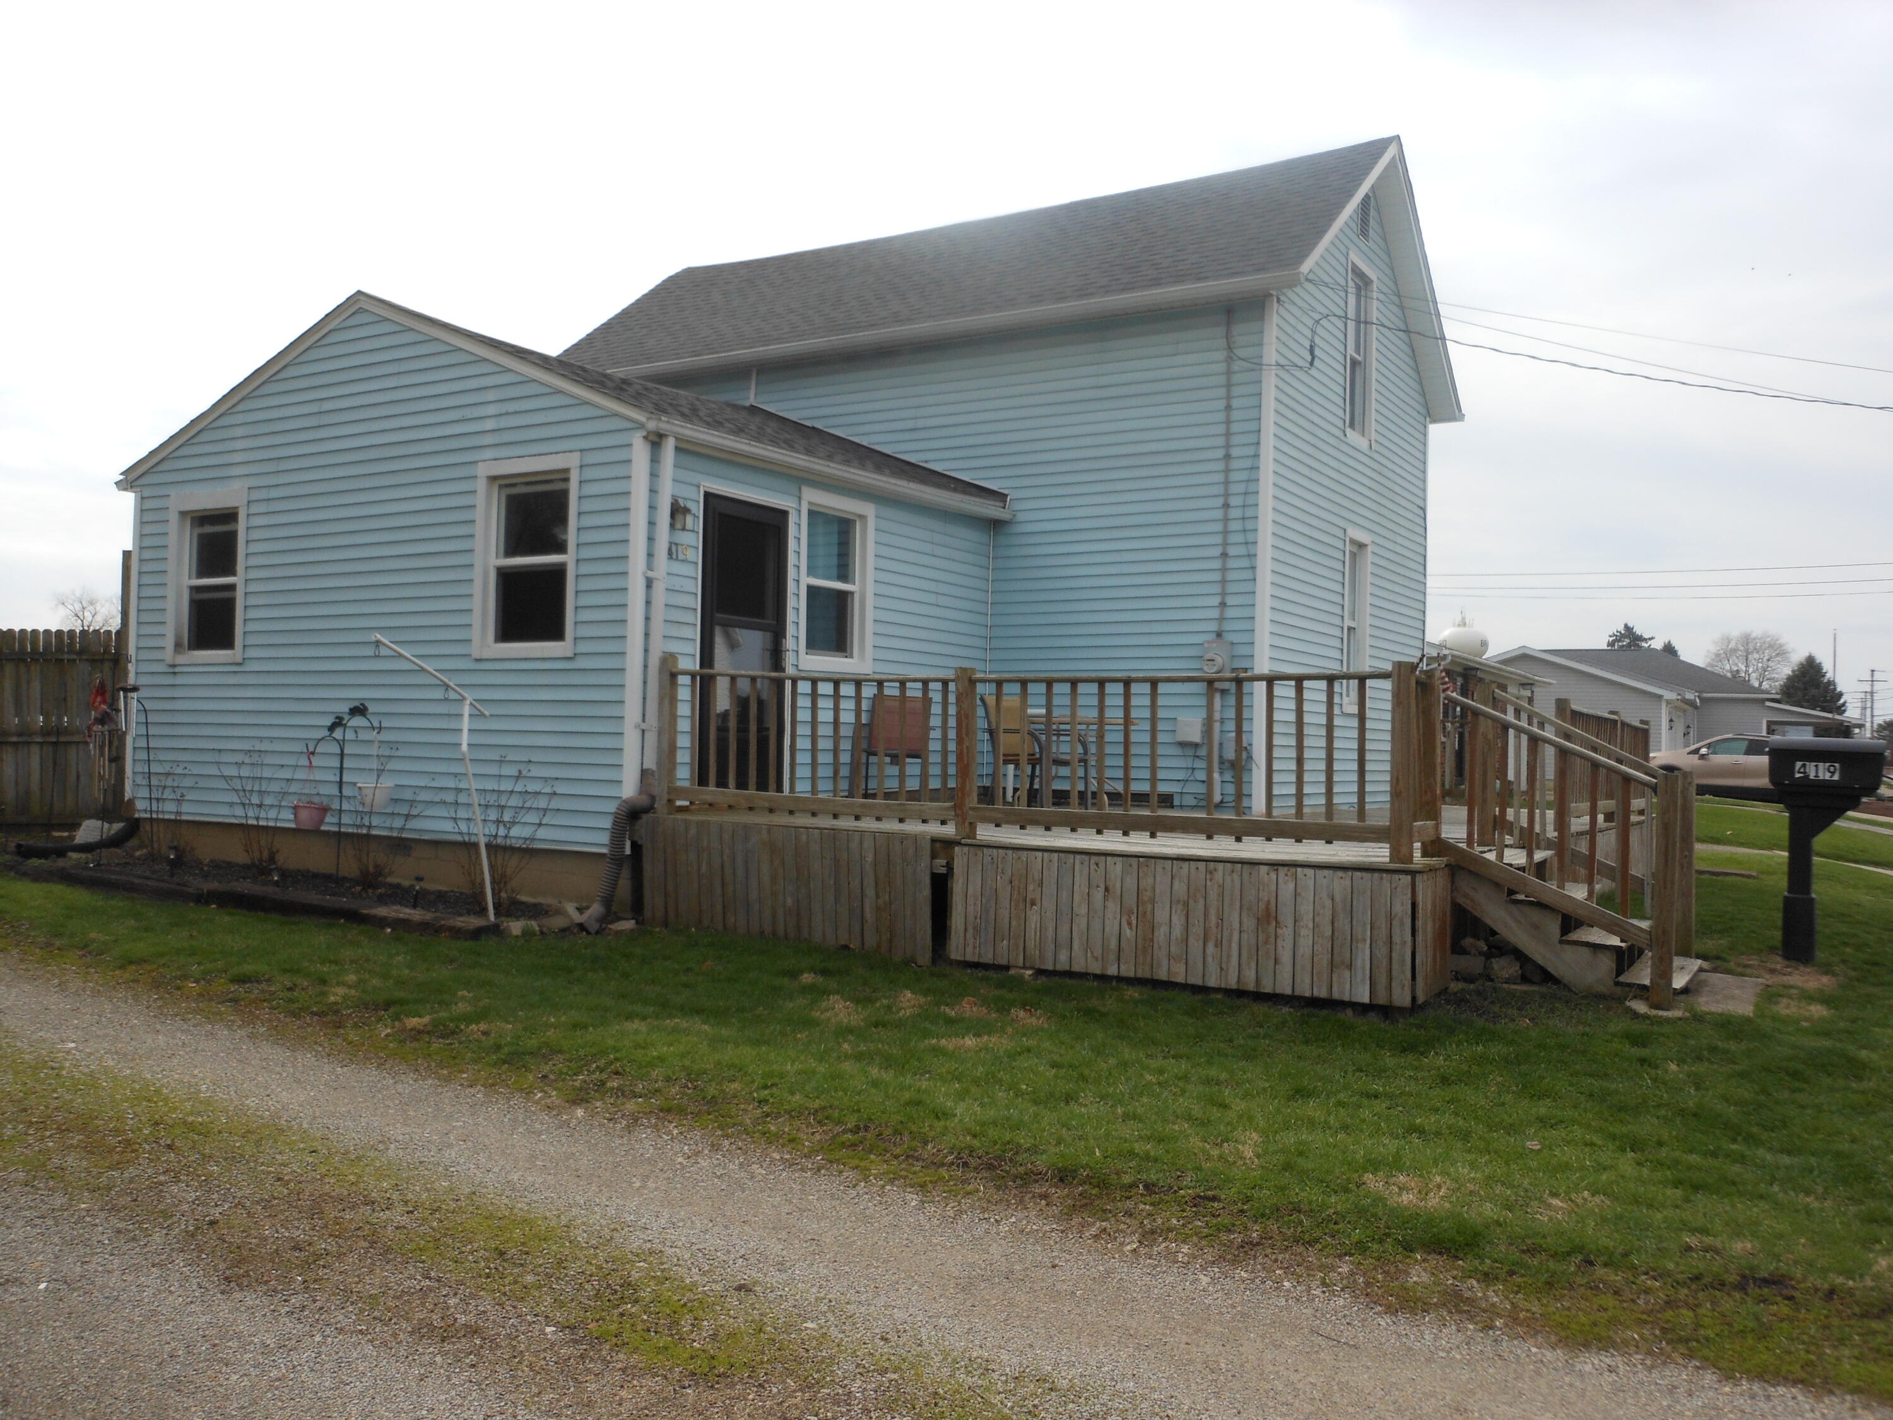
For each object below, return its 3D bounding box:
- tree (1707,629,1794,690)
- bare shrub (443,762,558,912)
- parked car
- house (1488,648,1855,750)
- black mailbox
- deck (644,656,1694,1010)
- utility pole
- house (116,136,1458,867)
[{"bbox_3d":[54.875,-0.633,104.988,5.205,9.788,5.205,1,-1,28],"label":"tree"},{"bbox_3d":[-2.884,0.805,9.871,0.680,0.951,0.646,1,-1,31],"label":"bare shrub"},{"bbox_3d":[20.274,1.477,39.200,4.800,1.670,1.900,1,-1,31],"label":"parked car"},{"bbox_3d":[23.358,0.093,51.320,12.500,4.600,17.000,1,-1,31],"label":"house"},{"bbox_3d":[4.823,0.763,8.400,0.540,1.225,0.250,0,-1,38],"label":"black mailbox"},{"bbox_3d":[2.489,0.636,11.364,6.217,1.653,7.435,1,-1,31],"label":"deck"},{"bbox_3d":[89.396,0.828,147.988,2.400,9.805,0.400,1,-1,31],"label":"utility pole"},{"bbox_3d":[-0.673,-2.027,14.699,8.702,6.930,9.969,1,-1,31],"label":"house"}]

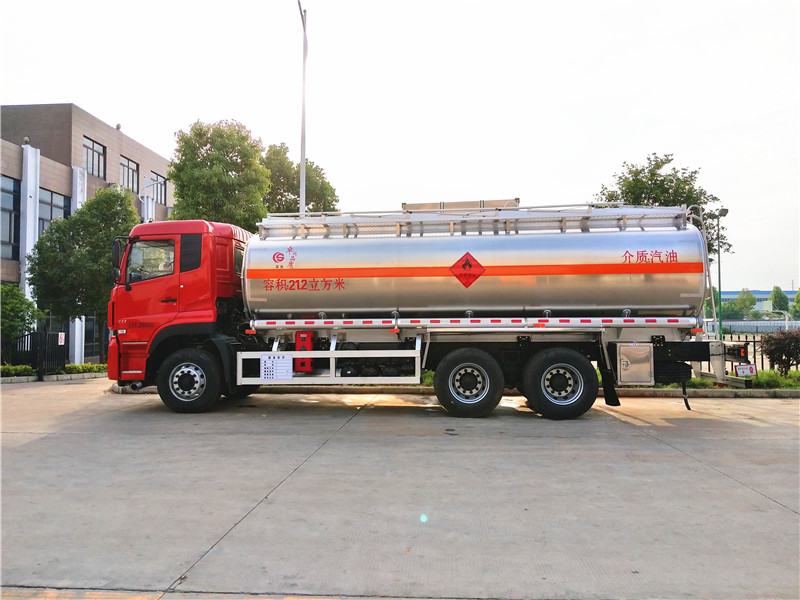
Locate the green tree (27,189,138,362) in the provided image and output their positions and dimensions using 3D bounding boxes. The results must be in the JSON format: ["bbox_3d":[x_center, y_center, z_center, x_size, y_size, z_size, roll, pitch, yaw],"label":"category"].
[{"bbox_3d":[-9.706,-0.672,18.863,4.111,5.714,4.111,0,-3,0],"label":"green tree"}]

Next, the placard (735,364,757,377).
[{"bbox_3d":[7.082,1.443,12.300,0.420,0.245,0.050,-7,-3,7],"label":"placard"}]

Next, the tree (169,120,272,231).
[{"bbox_3d":[-5.983,-1.886,19.804,3.461,8.185,3.461,0,-3,0],"label":"tree"}]

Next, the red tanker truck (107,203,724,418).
[{"bbox_3d":[0.215,0.093,10.333,9.791,3.450,2.600,-1,-3,8],"label":"red tanker truck"}]

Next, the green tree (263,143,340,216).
[{"bbox_3d":[-4.407,-2.169,25.777,3.635,9.302,3.635,0,-3,0],"label":"green tree"}]

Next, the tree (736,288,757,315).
[{"bbox_3d":[63.454,1.995,109.804,3.844,8.210,3.844,0,-3,0],"label":"tree"}]

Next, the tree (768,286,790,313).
[{"bbox_3d":[69.496,1.794,109.796,4.027,8.540,4.027,0,-3,0],"label":"tree"}]

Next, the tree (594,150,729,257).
[{"bbox_3d":[6.840,-0.945,15.363,3.456,5.726,3.456,0,-3,0],"label":"tree"}]

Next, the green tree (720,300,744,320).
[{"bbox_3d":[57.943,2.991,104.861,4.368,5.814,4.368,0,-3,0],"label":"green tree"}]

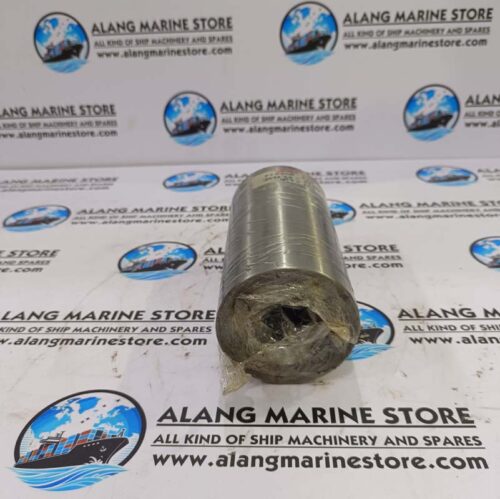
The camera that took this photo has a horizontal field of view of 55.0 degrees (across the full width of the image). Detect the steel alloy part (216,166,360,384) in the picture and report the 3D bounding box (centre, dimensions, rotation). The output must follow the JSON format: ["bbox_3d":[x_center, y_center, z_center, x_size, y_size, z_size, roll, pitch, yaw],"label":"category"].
[{"bbox_3d":[0.027,0.007,0.386,0.092,0.092,0.180,-2,29,3],"label":"steel alloy part"}]

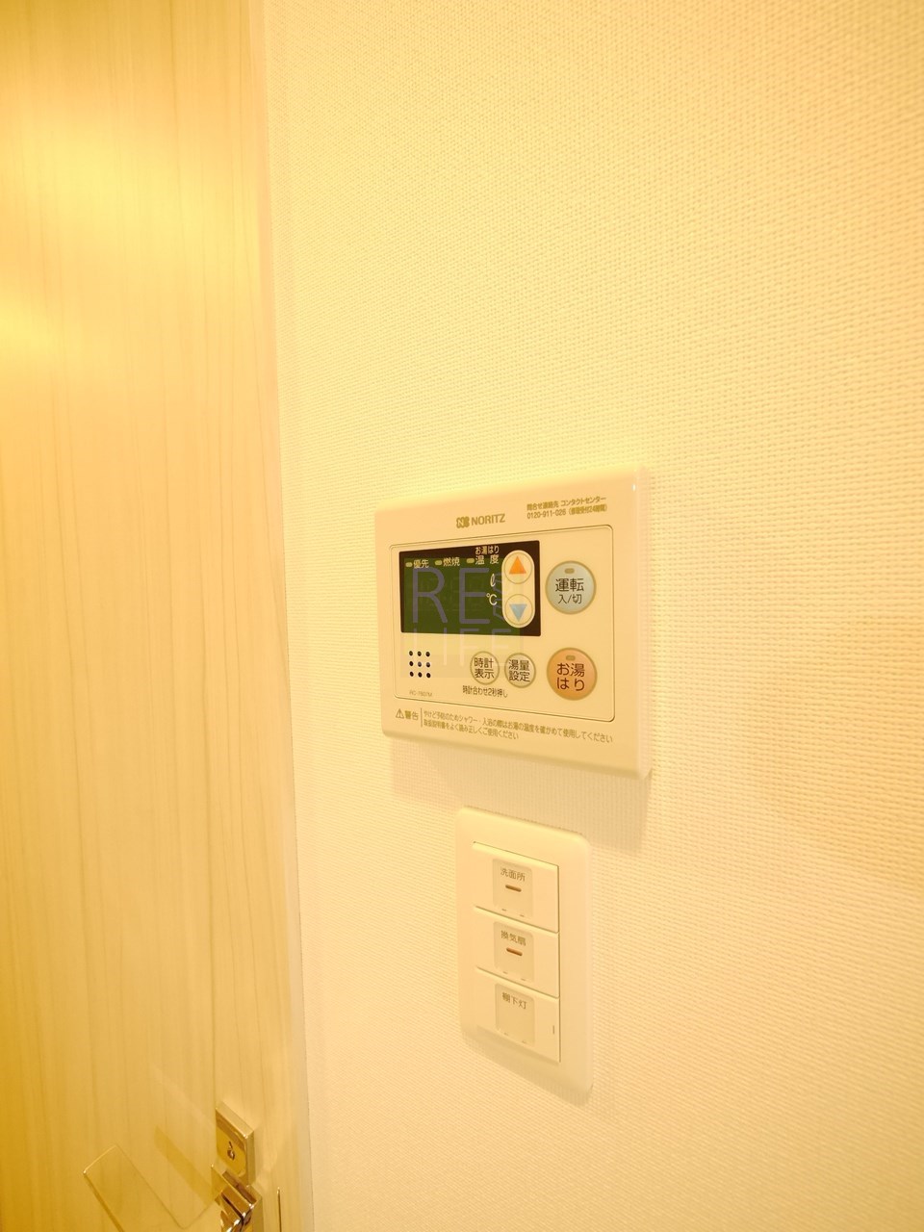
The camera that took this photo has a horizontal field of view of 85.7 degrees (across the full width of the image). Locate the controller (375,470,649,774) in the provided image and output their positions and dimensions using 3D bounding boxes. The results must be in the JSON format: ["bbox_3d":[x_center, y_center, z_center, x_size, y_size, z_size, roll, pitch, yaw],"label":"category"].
[{"bbox_3d":[0.015,0.003,0.230,0.131,0.121,0.022,0,3,31],"label":"controller"}]

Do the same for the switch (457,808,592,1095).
[{"bbox_3d":[0.027,0.160,0.240,0.070,0.120,0.009,0,3,30],"label":"switch"}]

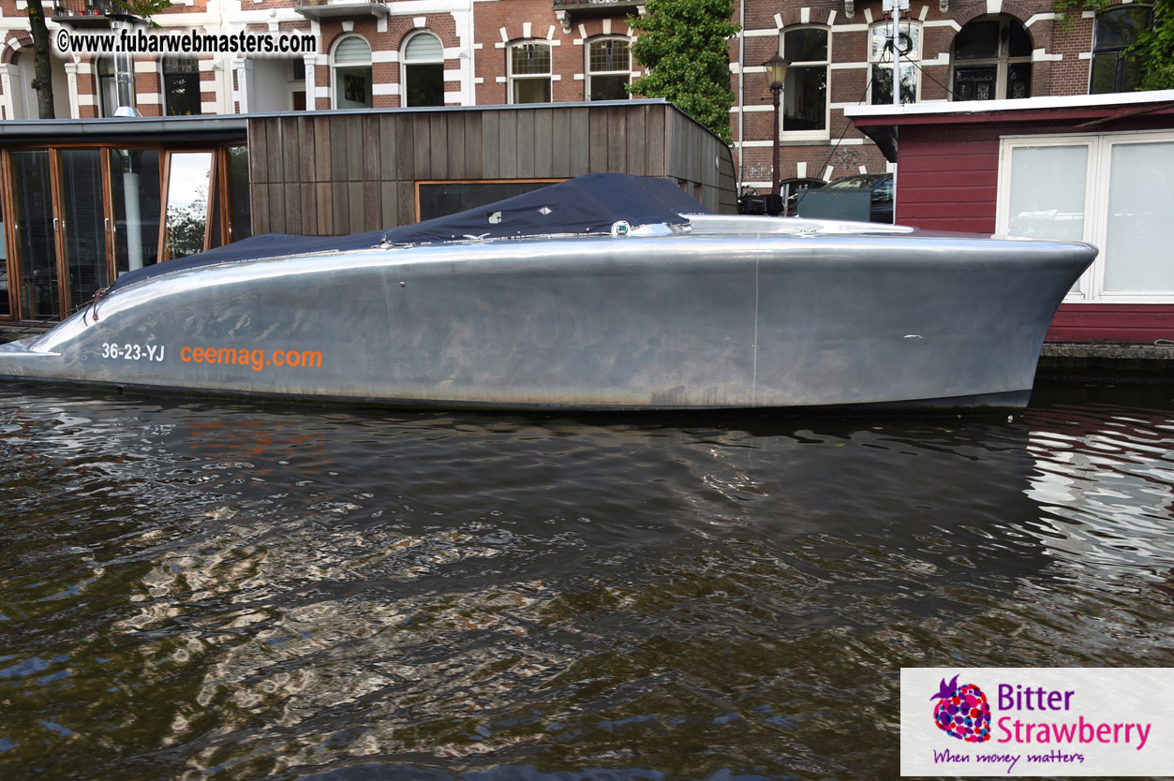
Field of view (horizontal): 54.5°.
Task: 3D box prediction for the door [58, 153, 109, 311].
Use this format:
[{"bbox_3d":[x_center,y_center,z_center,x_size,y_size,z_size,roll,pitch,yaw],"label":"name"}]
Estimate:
[{"bbox_3d":[-6.141,-1.898,14.020,0.732,2.130,0.060,2,9,15],"label":"door"}]

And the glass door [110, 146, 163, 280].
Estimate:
[{"bbox_3d":[-5.436,-1.873,13.826,0.732,2.130,0.060,2,9,15],"label":"glass door"}]

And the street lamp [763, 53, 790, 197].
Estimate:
[{"bbox_3d":[4.052,-5.213,24.591,0.600,3.987,0.600,2,9,15],"label":"street lamp"}]

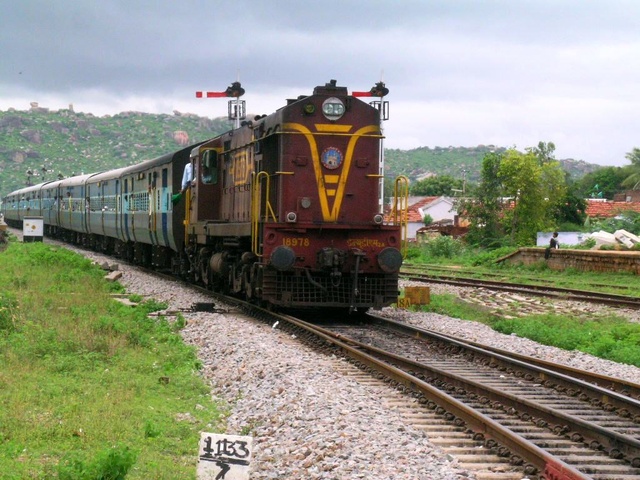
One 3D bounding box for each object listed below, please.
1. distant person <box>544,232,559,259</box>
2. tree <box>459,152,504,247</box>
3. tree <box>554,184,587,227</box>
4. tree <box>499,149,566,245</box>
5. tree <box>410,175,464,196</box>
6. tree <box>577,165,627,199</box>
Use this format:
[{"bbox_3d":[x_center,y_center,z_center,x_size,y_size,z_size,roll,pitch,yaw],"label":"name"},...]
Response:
[{"bbox_3d":[10.283,0.261,95.000,0.580,1.205,0.450,0,1,-17],"label":"distant person"},{"bbox_3d":[10.103,-2.486,135.000,3.021,6.043,3.100,0,1,0],"label":"tree"},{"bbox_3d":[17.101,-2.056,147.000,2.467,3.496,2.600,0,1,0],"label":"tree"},{"bbox_3d":[13.079,-2.554,132.000,4.185,6.155,4.200,0,1,0],"label":"tree"},{"bbox_3d":[11.136,-3.584,205.000,5.162,5.353,5.000,0,1,0],"label":"tree"},{"bbox_3d":[26.811,-3.919,205.000,5.162,6.213,5.000,0,1,0],"label":"tree"}]

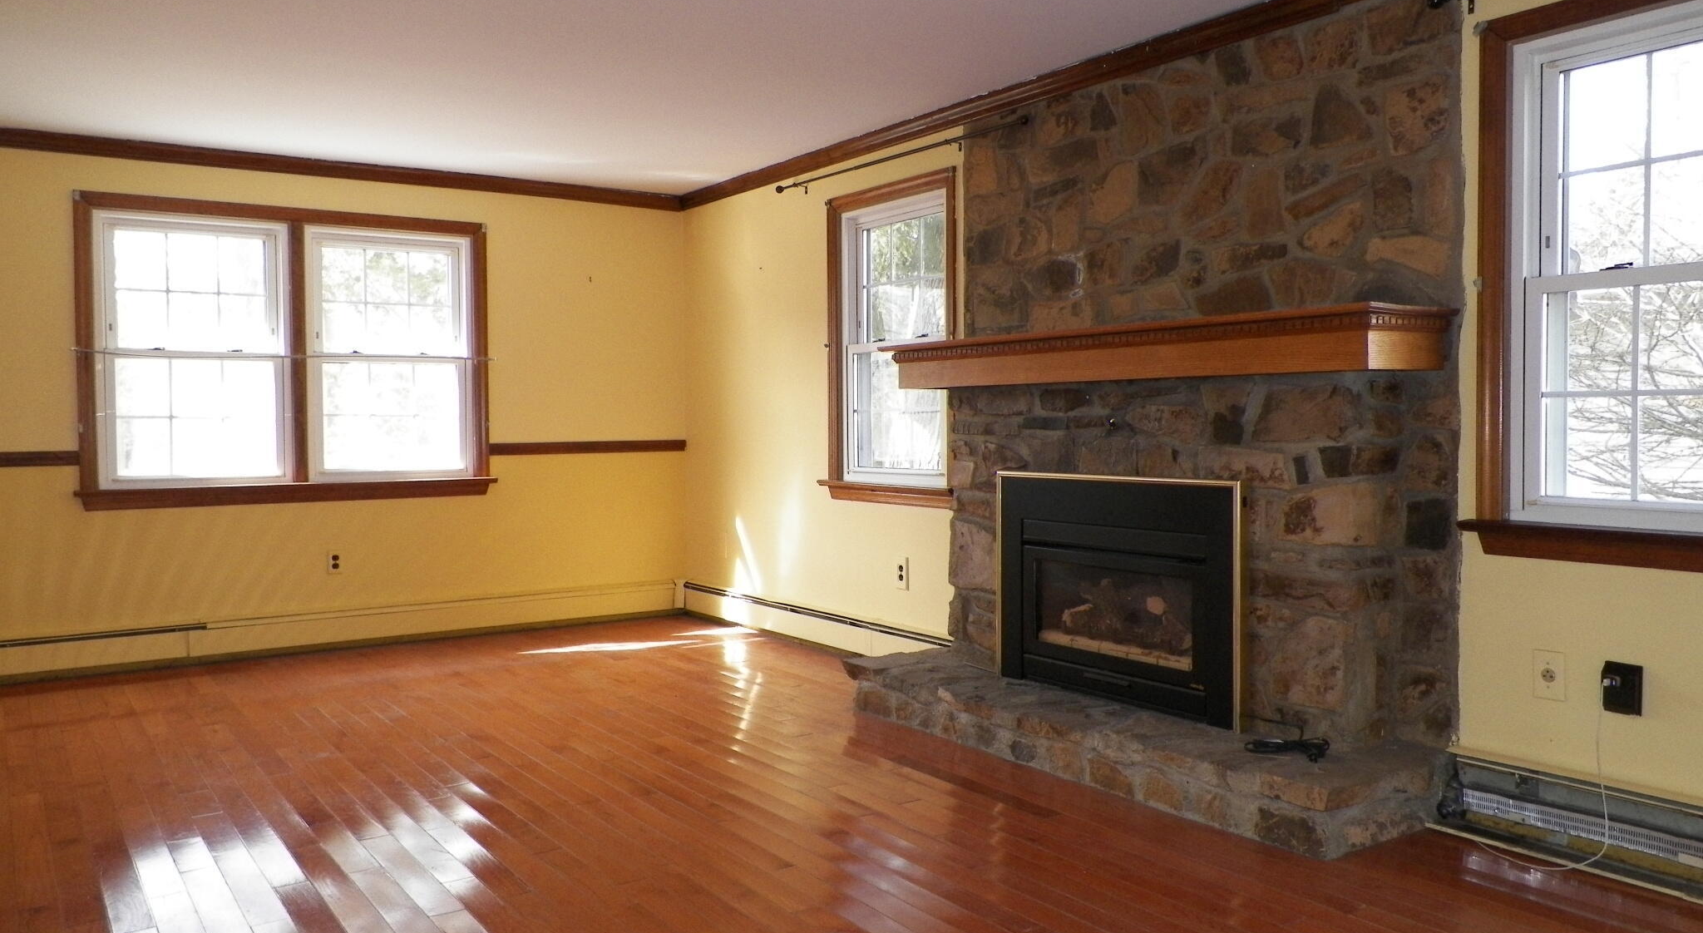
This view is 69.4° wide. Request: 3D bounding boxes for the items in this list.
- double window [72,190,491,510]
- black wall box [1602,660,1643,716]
[{"bbox_3d":[-2.619,-0.528,5.859,1.839,1.387,0.080,-2,3,-35],"label":"double window"},{"bbox_3d":[1.865,0.539,2.970,0.030,0.121,0.078,-2,3,-35],"label":"black wall box"}]

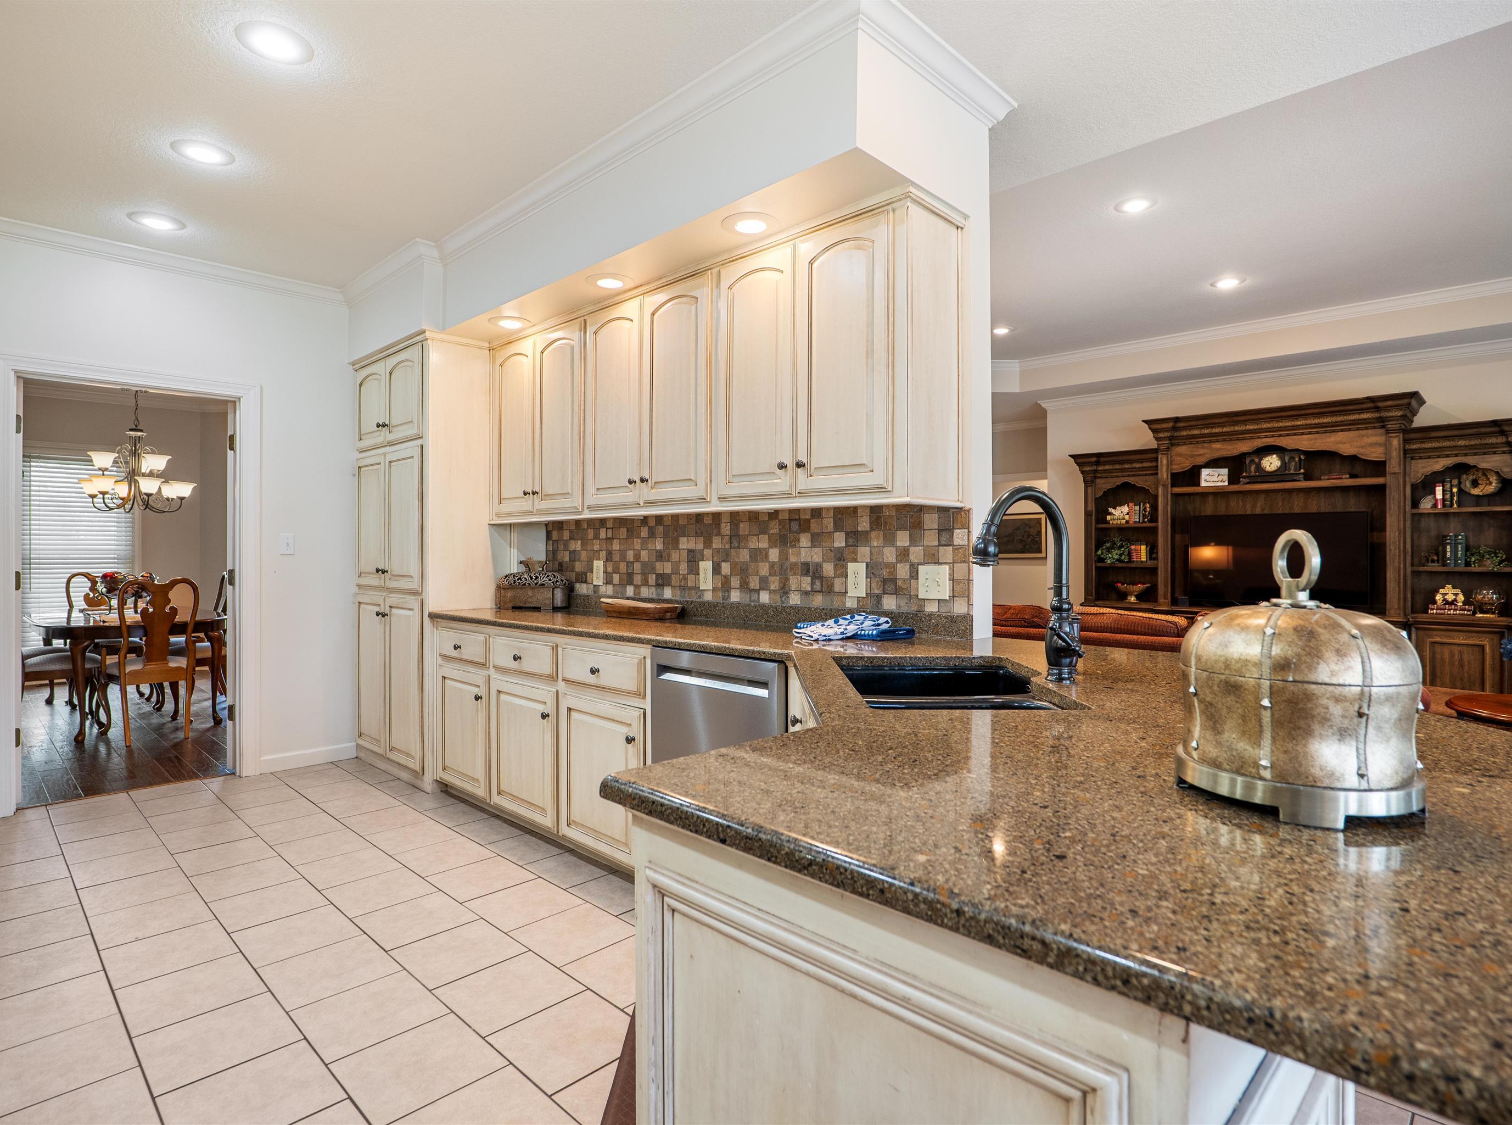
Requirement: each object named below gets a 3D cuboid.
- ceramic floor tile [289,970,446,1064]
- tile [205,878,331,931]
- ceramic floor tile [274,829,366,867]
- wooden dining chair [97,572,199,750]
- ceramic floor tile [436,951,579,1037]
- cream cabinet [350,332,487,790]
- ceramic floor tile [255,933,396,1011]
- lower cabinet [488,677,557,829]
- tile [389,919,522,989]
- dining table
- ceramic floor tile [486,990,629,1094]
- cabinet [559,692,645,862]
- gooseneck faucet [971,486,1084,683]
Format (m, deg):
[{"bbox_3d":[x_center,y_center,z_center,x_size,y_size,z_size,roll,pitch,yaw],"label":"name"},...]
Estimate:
[{"bbox_3d":[-1.009,1.182,1.959,0.300,0.010,0.300,0,0,44],"label":"ceramic floor tile"},{"bbox_3d":[-1.704,1.200,2.626,0.303,0.010,0.296,0,0,43],"label":"tile"},{"bbox_3d":[-1.811,1.198,3.138,0.303,0.010,0.296,0,0,43],"label":"ceramic floor tile"},{"bbox_3d":[-4.090,0.645,5.080,0.610,1.060,0.510,0,0,43],"label":"wooden dining chair"},{"bbox_3d":[-0.690,1.204,2.102,0.303,0.010,0.296,0,0,43],"label":"ceramic floor tile"},{"bbox_3d":[-1.819,0.015,4.377,1.050,2.320,0.640,0,0,43],"label":"cream cabinet"},{"bbox_3d":[-1.227,1.179,2.163,0.298,0.010,0.298,0,0,45],"label":"ceramic floor tile"},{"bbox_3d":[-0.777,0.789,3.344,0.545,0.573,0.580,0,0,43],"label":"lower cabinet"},{"bbox_3d":[-0.897,1.180,2.267,0.297,0.010,0.293,0,0,43],"label":"tile"},{"bbox_3d":[-4.779,0.774,5.752,1.960,0.760,1.070,0,0,43],"label":"dining table"},{"bbox_3d":[-0.457,1.183,1.861,0.300,0.010,0.300,0,0,44],"label":"ceramic floor tile"},{"bbox_3d":[-0.374,0.791,2.967,0.533,0.573,0.580,0,0,43],"label":"cabinet"},{"bbox_3d":[0.595,0.045,1.616,0.270,0.415,0.090,0,0,-26],"label":"gooseneck faucet"}]

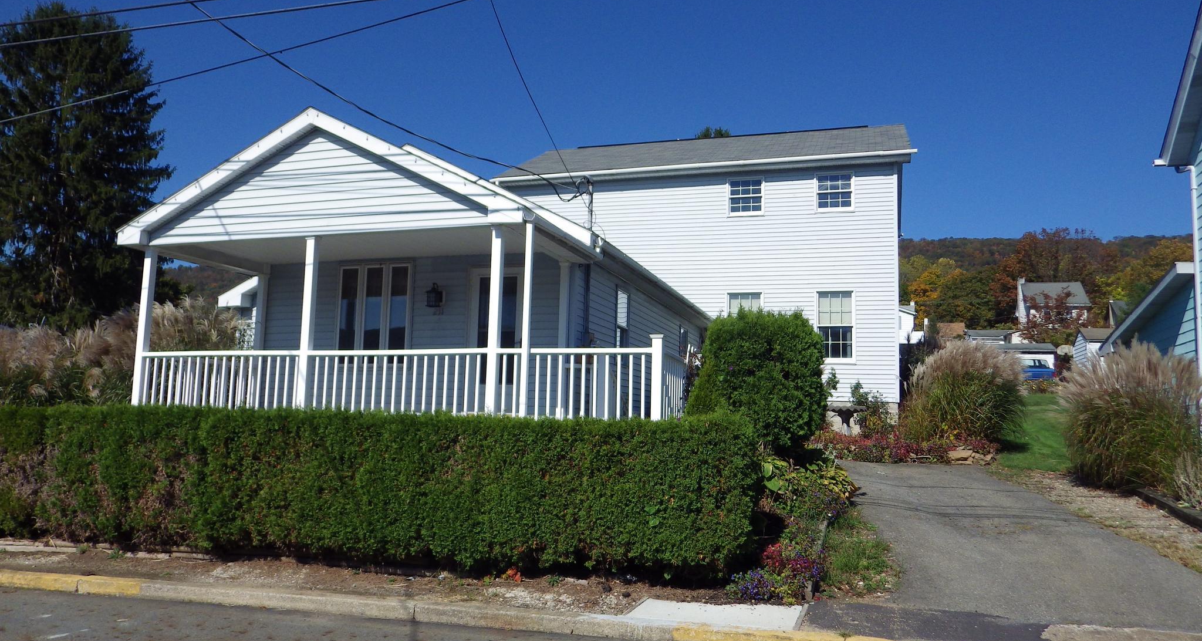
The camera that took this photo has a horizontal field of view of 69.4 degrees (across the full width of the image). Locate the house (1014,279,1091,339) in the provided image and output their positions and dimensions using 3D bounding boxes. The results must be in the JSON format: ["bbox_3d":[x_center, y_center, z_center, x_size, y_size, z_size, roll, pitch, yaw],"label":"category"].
[{"bbox_3d":[54.806,-1.477,105.000,7.600,6.900,7.000,0,-7,14],"label":"house"}]

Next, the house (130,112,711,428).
[{"bbox_3d":[-1.326,0.098,15.467,6.528,4.437,11.832,-1,-8,17],"label":"house"}]

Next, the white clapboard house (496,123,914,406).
[{"bbox_3d":[3.084,-1.233,23.637,10.100,7.800,7.400,-1,-8,18],"label":"white clapboard house"}]

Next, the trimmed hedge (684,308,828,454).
[{"bbox_3d":[2.006,0.840,11.207,1.700,1.950,1.600,-1,-8,18],"label":"trimmed hedge"}]

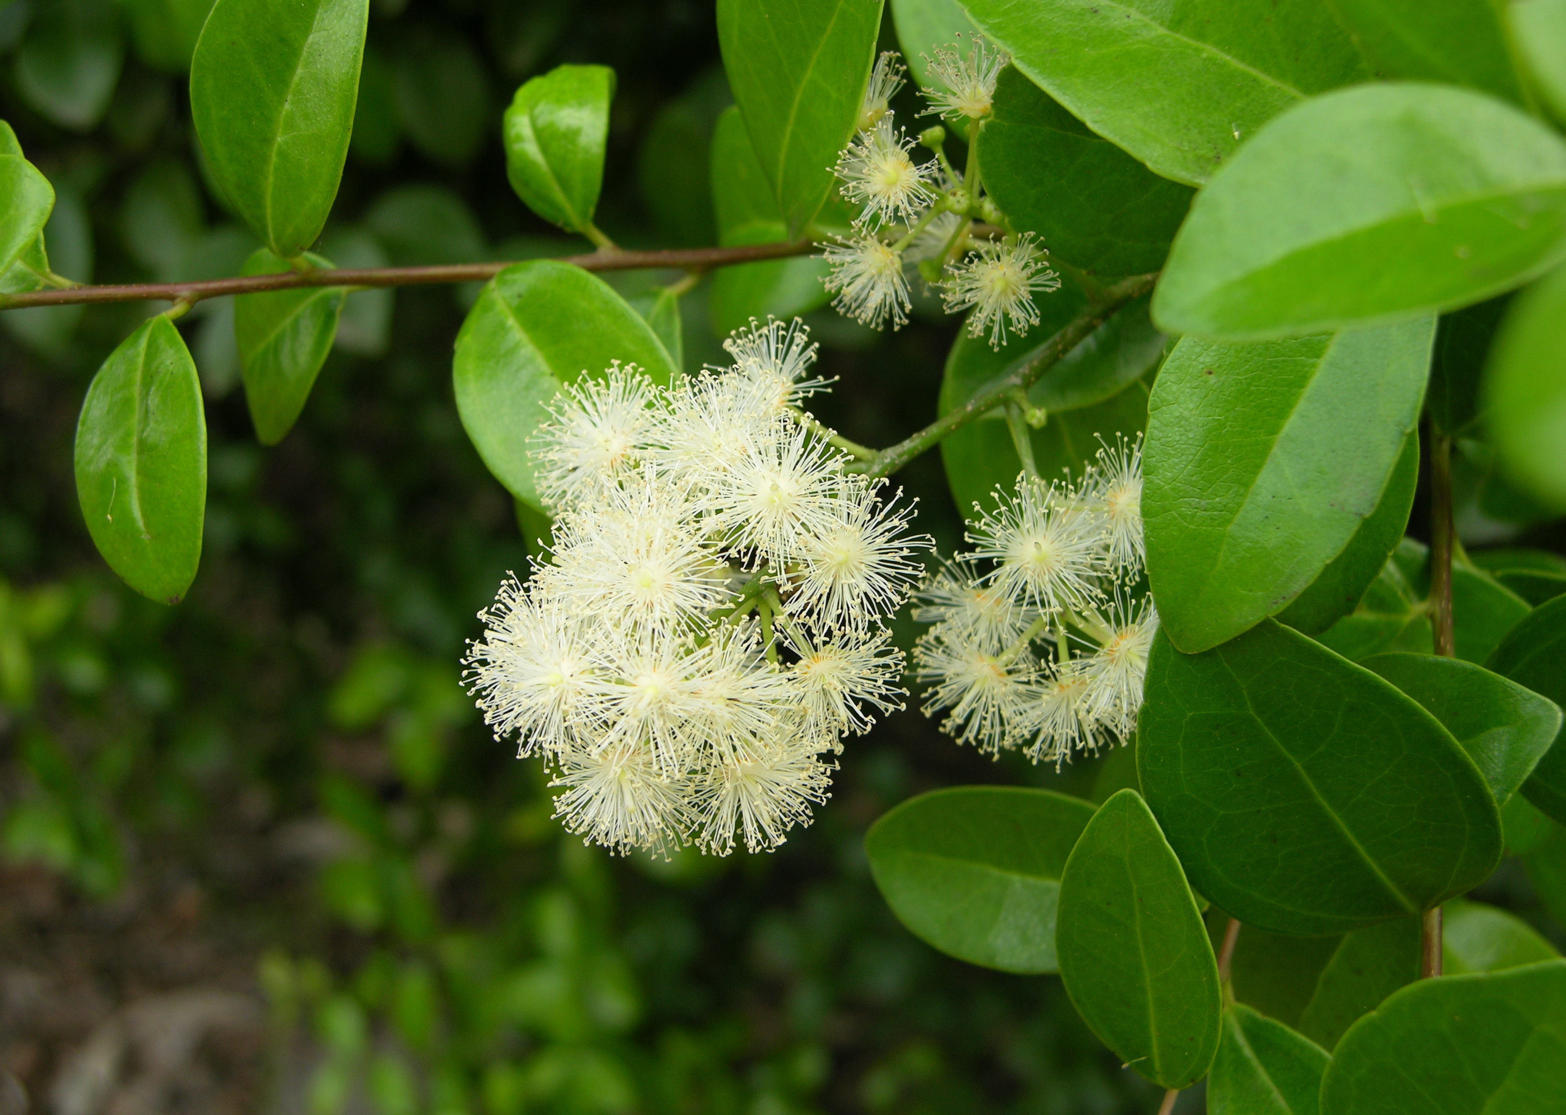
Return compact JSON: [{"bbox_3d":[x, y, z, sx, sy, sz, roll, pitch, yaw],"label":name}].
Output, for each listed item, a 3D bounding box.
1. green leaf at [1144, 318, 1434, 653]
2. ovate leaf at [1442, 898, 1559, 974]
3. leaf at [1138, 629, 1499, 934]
[{"bbox_3d":[0.064,-0.013,0.320,0.033,0.054,0.011,30,-9,12],"label":"green leaf"},{"bbox_3d":[0.118,0.066,0.410,0.024,0.022,0.007,-5,-11,-1],"label":"ovate leaf"},{"bbox_3d":[0.071,0.029,0.325,0.041,0.052,0.010,-38,0,-4],"label":"leaf"}]

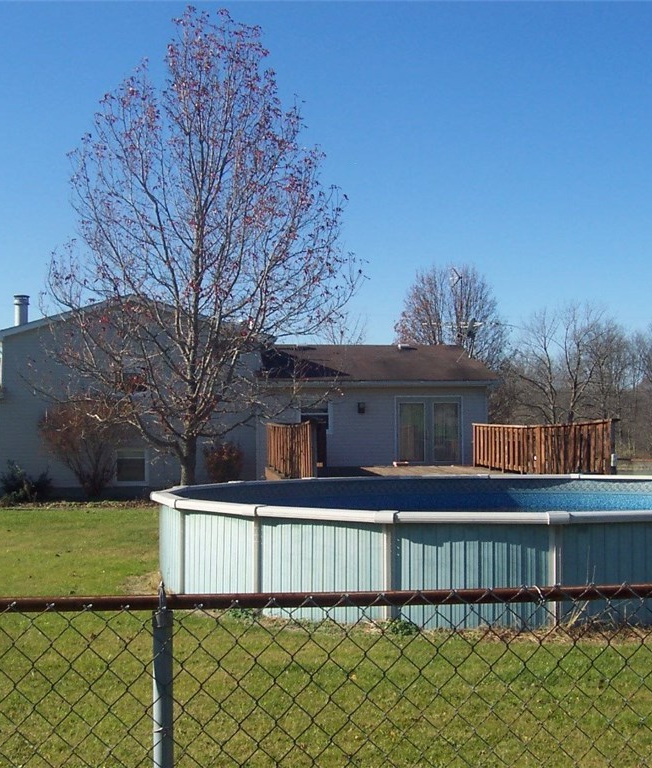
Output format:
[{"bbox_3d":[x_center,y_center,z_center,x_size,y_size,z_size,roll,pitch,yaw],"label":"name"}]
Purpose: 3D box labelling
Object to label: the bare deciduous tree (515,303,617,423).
[{"bbox_3d":[13.454,0.179,62.000,5.780,9.590,5.600,0,-3,0],"label":"bare deciduous tree"}]

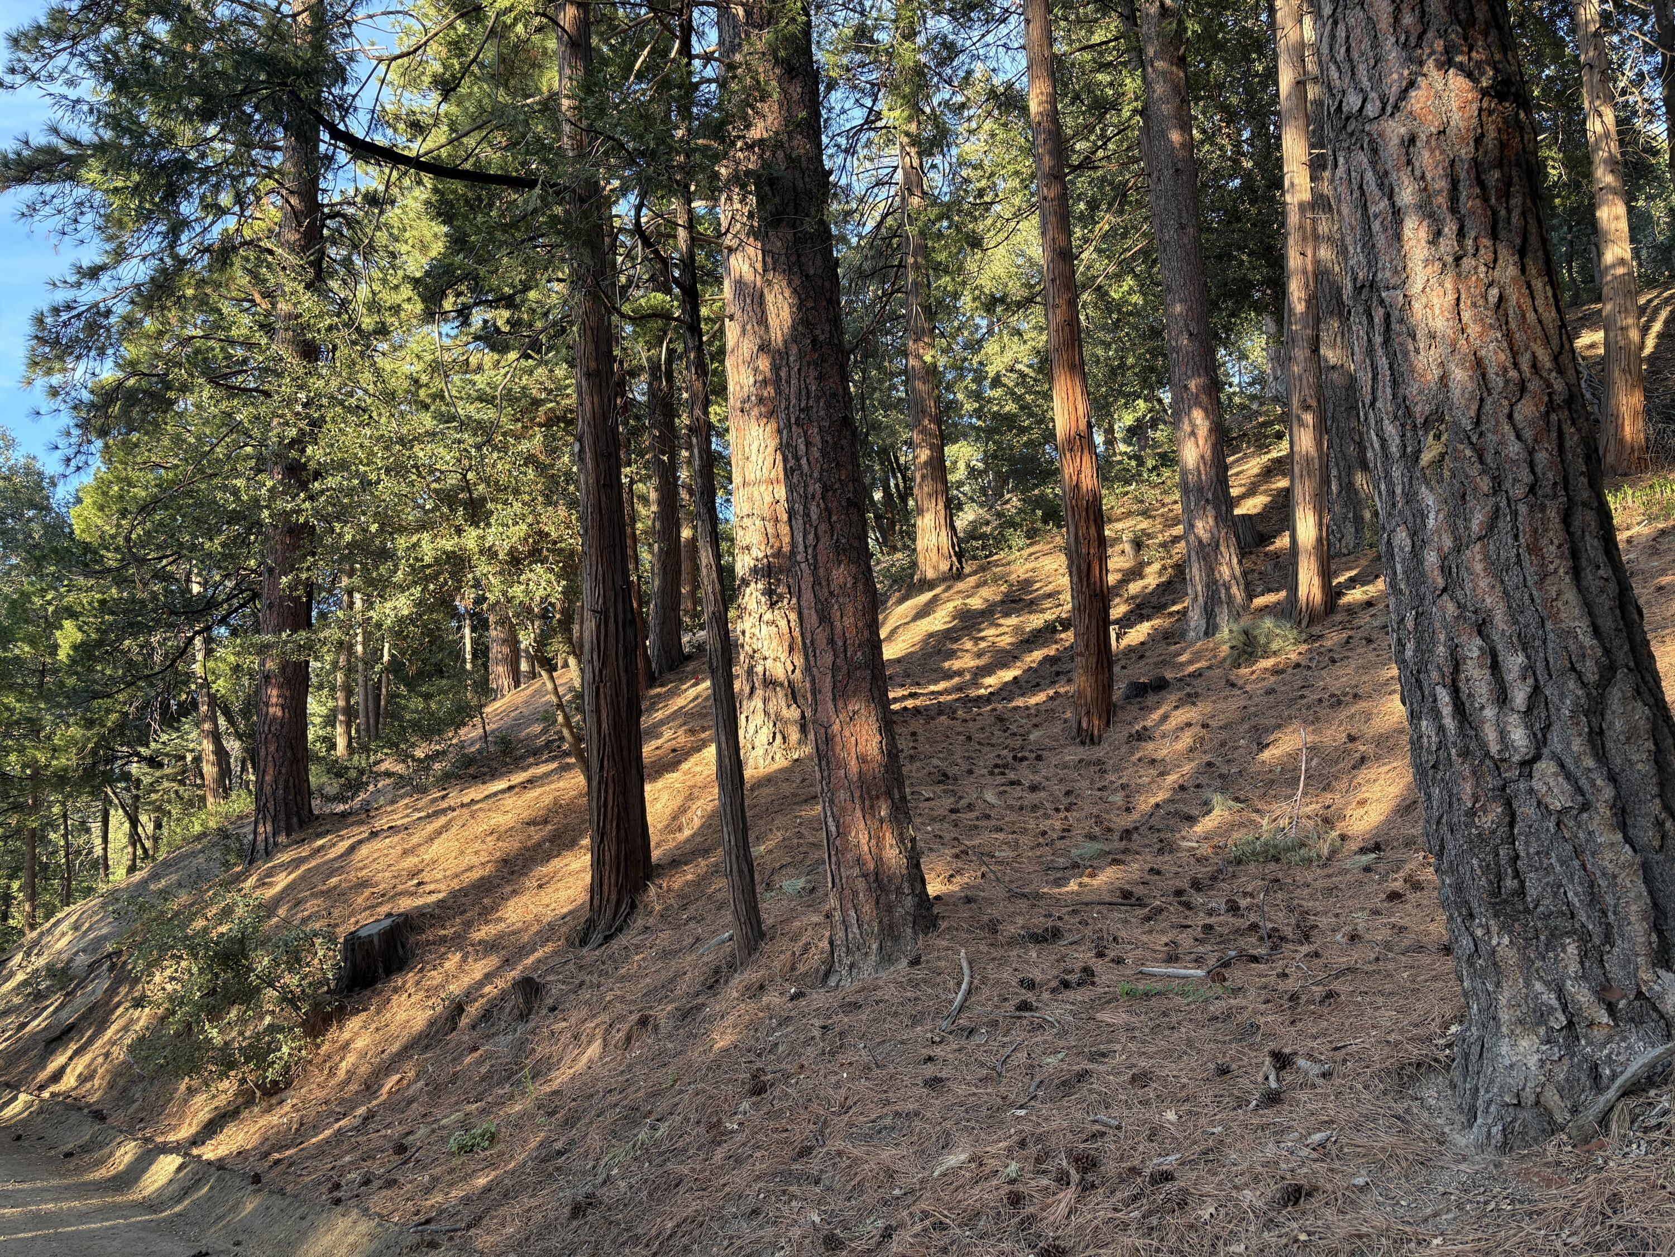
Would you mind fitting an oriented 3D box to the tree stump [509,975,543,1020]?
[{"bbox_3d":[-1.836,2.174,7.400,0.180,0.250,0.170,-3,-7,0],"label":"tree stump"}]

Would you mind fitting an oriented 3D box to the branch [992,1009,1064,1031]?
[{"bbox_3d":[0.831,1.673,5.448,0.080,0.045,0.360,-28,15,-40],"label":"branch"}]

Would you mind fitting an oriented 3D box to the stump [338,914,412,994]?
[{"bbox_3d":[-3.268,2.310,8.900,0.490,0.500,0.470,-3,-7,0],"label":"stump"}]

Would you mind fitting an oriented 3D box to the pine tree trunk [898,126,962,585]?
[{"bbox_3d":[1.404,-4.337,20.000,0.720,7.300,0.720,-3,-5,0],"label":"pine tree trunk"}]

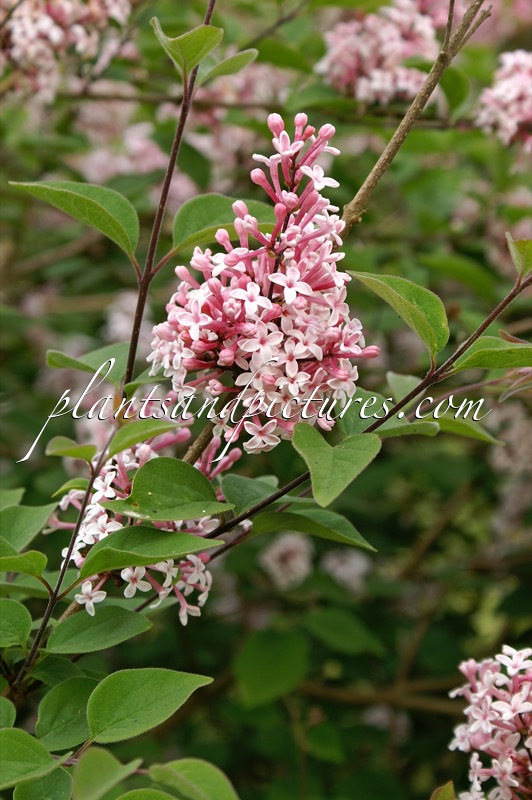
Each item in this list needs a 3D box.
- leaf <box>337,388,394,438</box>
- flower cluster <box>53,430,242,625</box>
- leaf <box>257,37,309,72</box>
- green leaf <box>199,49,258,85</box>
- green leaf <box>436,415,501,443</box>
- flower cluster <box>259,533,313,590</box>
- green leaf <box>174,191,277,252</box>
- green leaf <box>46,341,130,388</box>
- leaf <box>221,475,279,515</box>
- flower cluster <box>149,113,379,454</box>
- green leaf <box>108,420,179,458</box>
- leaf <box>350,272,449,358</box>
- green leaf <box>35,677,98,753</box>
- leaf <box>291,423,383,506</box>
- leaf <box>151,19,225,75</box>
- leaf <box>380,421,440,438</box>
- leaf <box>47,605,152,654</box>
[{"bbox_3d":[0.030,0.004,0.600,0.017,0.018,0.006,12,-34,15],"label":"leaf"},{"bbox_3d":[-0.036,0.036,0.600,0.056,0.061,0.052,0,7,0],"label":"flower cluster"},{"bbox_3d":[0.007,-0.139,0.800,0.022,0.007,0.014,22,39,12],"label":"leaf"},{"bbox_3d":[-0.011,-0.100,0.600,0.020,0.004,0.011,-30,11,-12],"label":"green leaf"},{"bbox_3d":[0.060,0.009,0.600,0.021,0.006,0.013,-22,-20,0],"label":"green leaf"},{"bbox_3d":[0.012,0.093,1.150,0.032,0.033,0.032,0,7,0],"label":"flower cluster"},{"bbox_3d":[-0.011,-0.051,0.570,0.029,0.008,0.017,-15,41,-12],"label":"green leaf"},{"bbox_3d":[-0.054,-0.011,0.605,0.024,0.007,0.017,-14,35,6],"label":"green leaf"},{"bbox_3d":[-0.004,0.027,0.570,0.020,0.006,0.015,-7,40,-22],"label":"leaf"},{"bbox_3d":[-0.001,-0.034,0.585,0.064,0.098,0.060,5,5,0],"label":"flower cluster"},{"bbox_3d":[-0.037,0.012,0.600,0.023,0.005,0.013,-25,16,18],"label":"green leaf"},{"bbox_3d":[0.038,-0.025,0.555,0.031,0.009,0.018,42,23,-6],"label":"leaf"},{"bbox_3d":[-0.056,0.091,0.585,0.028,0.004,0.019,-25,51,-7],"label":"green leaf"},{"bbox_3d":[0.020,0.019,0.575,0.025,0.007,0.029,3,35,4],"label":"leaf"},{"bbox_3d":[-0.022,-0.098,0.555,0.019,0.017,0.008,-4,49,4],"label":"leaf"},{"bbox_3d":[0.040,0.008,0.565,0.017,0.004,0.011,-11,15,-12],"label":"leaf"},{"bbox_3d":[-0.049,0.067,0.585,0.032,0.004,0.016,-14,41,-10],"label":"leaf"}]

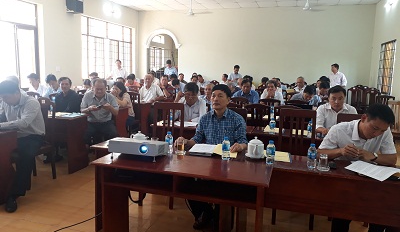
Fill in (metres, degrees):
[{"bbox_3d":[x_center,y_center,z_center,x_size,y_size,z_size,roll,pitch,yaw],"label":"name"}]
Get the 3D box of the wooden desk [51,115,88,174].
[{"bbox_3d":[-2.174,0.348,4.324,1.200,0.750,0.420,4,9,17],"label":"wooden desk"}]

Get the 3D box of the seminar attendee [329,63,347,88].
[{"bbox_3d":[3.294,-0.434,7.679,0.320,1.660,0.500,-4,10,-36],"label":"seminar attendee"}]

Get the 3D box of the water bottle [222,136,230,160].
[{"bbox_3d":[0.201,0.243,2.360,0.062,0.174,0.062,4,9,17],"label":"water bottle"}]

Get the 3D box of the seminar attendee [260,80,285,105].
[{"bbox_3d":[1.321,-0.011,5.779,0.500,1.260,0.780,4,9,17],"label":"seminar attendee"}]

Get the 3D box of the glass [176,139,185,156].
[{"bbox_3d":[-0.152,0.247,2.484,0.066,0.113,0.066,4,9,17],"label":"glass"}]

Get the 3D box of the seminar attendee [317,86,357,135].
[{"bbox_3d":[1.540,0.303,3.574,0.510,1.280,0.800,4,9,15],"label":"seminar attendee"}]

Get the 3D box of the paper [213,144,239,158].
[{"bbox_3d":[0.224,0.292,2.612,0.210,0.005,0.297,3,9,9],"label":"paper"}]

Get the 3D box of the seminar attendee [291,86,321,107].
[{"bbox_3d":[1.794,0.089,5.391,0.550,1.200,0.820,4,9,17],"label":"seminar attendee"}]

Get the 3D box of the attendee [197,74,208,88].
[{"bbox_3d":[0.036,-0.557,9.268,0.480,1.280,0.760,5,9,23],"label":"attendee"}]

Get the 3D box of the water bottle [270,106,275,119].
[{"bbox_3d":[1.073,-0.055,4.581,0.062,0.178,0.062,4,9,17],"label":"water bottle"}]

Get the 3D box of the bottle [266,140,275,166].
[{"bbox_3d":[0.518,0.261,2.285,0.062,0.180,0.062,4,9,17],"label":"bottle"}]

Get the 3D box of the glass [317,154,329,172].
[{"bbox_3d":[0.857,0.327,2.165,0.074,0.101,0.074,4,9,17],"label":"glass"}]

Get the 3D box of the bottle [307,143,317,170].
[{"bbox_3d":[0.795,0.283,2.205,0.062,0.174,0.062,4,9,17],"label":"bottle"}]

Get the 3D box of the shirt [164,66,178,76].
[{"bbox_3d":[-0.919,-1.189,9.839,0.470,0.680,0.270,3,8,9],"label":"shirt"}]

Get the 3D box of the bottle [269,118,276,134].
[{"bbox_3d":[0.796,0.109,3.393,0.063,0.172,0.063,4,9,17],"label":"bottle"}]

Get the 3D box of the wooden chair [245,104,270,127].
[{"bbox_3d":[0.694,0.352,4.095,0.400,0.980,0.460,4,9,17],"label":"wooden chair"}]

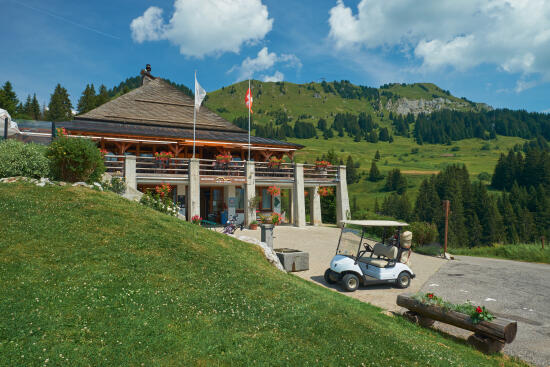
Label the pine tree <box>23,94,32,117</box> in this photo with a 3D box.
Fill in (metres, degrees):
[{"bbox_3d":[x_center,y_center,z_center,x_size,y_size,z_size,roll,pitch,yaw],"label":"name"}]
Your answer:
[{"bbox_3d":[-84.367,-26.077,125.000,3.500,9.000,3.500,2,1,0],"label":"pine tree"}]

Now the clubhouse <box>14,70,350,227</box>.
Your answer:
[{"bbox_3d":[-6.056,-2.422,26.135,18.300,10.300,13.500,1,0,-27],"label":"clubhouse"}]

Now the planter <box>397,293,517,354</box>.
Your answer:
[{"bbox_3d":[3.360,2.563,7.030,0.420,0.580,2.200,1,0,-31],"label":"planter"}]

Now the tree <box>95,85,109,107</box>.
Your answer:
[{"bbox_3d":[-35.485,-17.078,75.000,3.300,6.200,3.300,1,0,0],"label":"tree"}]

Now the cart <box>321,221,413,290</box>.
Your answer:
[{"bbox_3d":[2.630,1.920,10.230,2.360,1.790,1.200,2,1,-21],"label":"cart"}]

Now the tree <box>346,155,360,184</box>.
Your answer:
[{"bbox_3d":[30.250,-5.536,145.000,6.500,12.000,6.500,1,0,0],"label":"tree"}]

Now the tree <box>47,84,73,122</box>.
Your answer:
[{"bbox_3d":[-51.715,-18.718,88.000,6.000,11.000,6.000,2,1,0],"label":"tree"}]

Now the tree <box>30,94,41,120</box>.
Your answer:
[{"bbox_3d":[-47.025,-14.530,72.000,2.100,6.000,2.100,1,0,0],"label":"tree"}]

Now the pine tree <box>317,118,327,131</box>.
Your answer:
[{"bbox_3d":[53.259,-67.003,420.000,10.500,14.000,10.500,1,0,0],"label":"pine tree"}]

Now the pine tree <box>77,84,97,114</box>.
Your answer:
[{"bbox_3d":[-48.834,-20.725,95.000,5.000,10.500,5.000,2,1,0],"label":"pine tree"}]

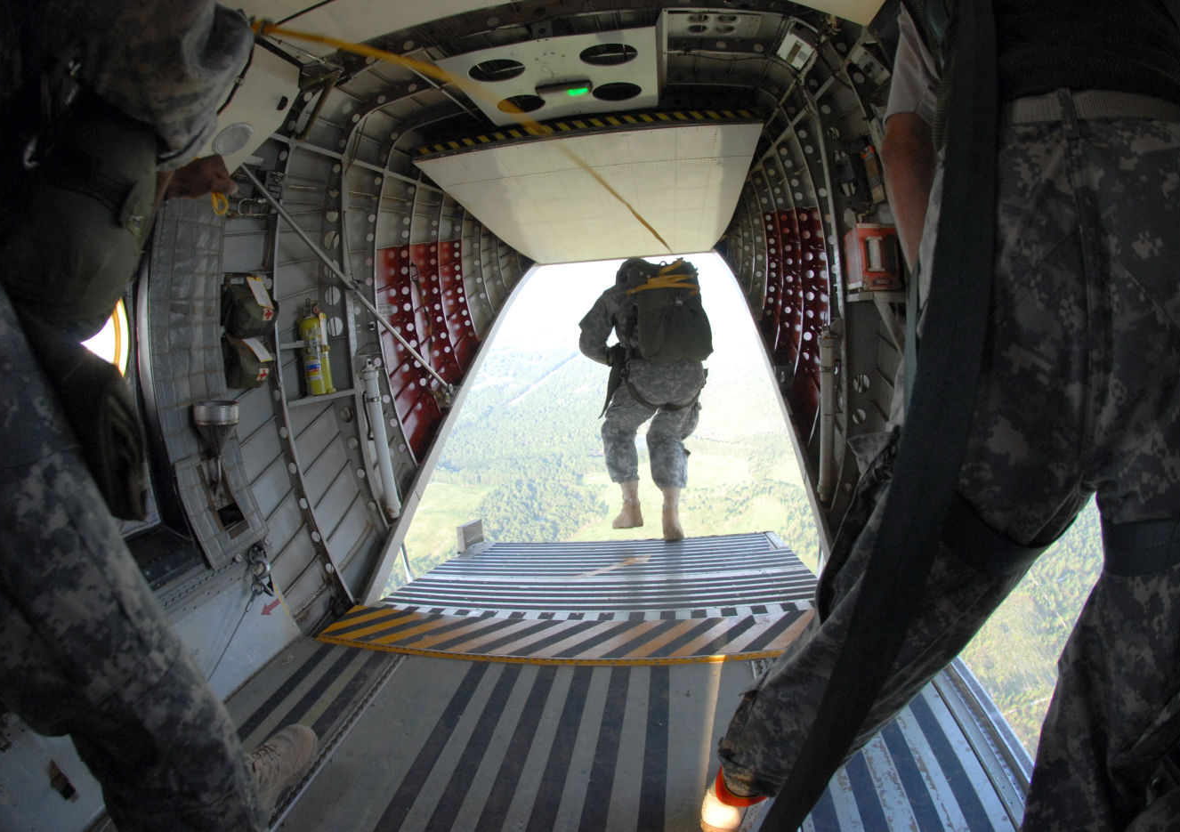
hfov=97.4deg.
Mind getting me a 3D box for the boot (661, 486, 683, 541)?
[{"bbox_3d":[0.454,0.537,2.870,0.110,0.270,0.290,-4,0,-4],"label":"boot"}]

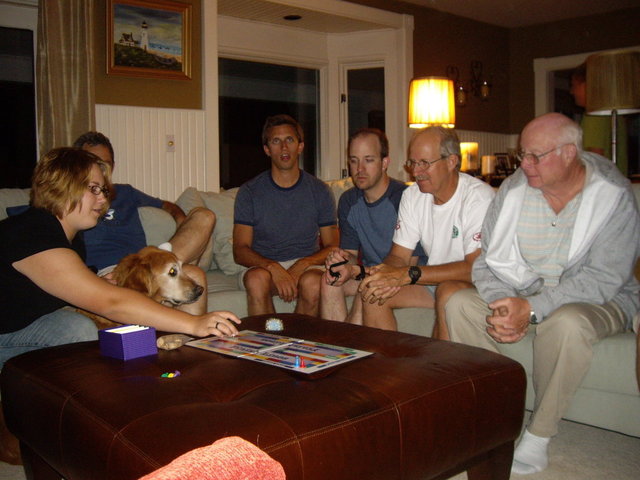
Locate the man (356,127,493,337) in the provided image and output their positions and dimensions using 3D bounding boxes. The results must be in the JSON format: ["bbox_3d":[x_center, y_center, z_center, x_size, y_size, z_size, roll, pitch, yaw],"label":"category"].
[{"bbox_3d":[0.420,0.143,2.540,0.540,1.140,0.760,2,4,38],"label":"man"}]

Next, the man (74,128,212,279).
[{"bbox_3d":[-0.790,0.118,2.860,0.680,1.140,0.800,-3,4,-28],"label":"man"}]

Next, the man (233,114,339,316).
[{"bbox_3d":[-0.155,0.060,3.020,0.500,1.230,0.720,-1,3,-3],"label":"man"}]

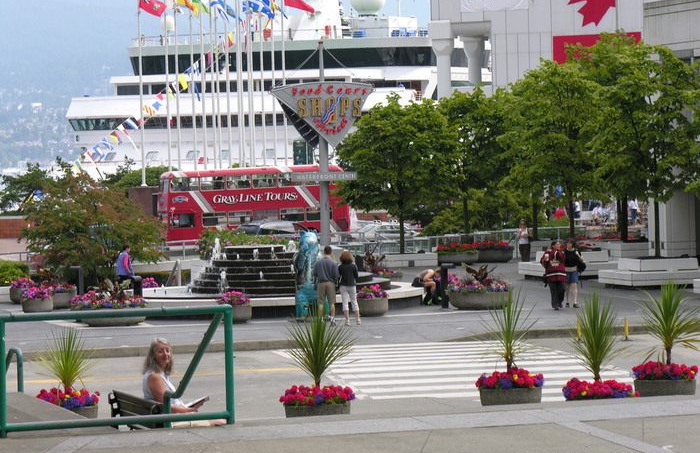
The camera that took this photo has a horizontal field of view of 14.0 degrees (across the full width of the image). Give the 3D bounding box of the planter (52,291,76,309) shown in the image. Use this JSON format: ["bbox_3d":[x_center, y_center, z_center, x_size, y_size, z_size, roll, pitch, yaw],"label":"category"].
[{"bbox_3d":[-7.479,1.902,74.300,0.780,0.450,0.780,-1,2,0],"label":"planter"}]

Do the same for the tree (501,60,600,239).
[{"bbox_3d":[6.281,-2.253,88.000,3.500,5.800,3.500,-2,1,0],"label":"tree"}]

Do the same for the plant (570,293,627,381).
[{"bbox_3d":[2.824,1.250,32.400,0.700,1.000,0.700,-2,1,0],"label":"plant"}]

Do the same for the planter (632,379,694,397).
[{"bbox_3d":[3.773,2.039,34.100,0.750,0.420,0.750,-2,1,0],"label":"planter"}]

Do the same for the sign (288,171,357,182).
[{"bbox_3d":[-0.667,-1.316,75.500,1.780,0.230,0.220,-2,1,-22],"label":"sign"}]

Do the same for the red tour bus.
[{"bbox_3d":[-5.001,-0.906,147.600,9.600,4.150,2.500,-3,1,-16],"label":"red tour bus"}]

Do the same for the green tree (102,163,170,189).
[{"bbox_3d":[-12.819,-2.715,172.000,4.200,2.400,3.600,-2,1,0],"label":"green tree"}]

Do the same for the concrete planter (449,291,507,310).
[{"bbox_3d":[3.152,1.788,68.600,1.510,0.460,1.480,-2,1,0],"label":"concrete planter"}]

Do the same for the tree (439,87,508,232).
[{"bbox_3d":[4.281,-2.095,103.000,4.000,6.000,4.000,-1,2,0],"label":"tree"}]

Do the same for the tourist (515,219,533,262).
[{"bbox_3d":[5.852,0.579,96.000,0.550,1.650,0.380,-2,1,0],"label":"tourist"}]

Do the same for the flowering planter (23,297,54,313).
[{"bbox_3d":[-7.819,1.968,71.500,0.790,0.420,0.790,-2,1,0],"label":"flowering planter"}]

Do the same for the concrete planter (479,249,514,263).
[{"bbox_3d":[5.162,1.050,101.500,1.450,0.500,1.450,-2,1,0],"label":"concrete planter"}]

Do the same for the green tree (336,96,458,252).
[{"bbox_3d":[1.733,-1.897,104.000,4.450,5.700,4.400,-2,1,0],"label":"green tree"}]

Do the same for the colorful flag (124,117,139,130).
[{"bbox_3d":[-17.242,-8.128,225.000,1.050,1.000,0.250,-2,1,0],"label":"colorful flag"}]

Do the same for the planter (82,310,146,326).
[{"bbox_3d":[-5.510,2.078,65.600,1.700,0.460,1.660,-2,1,0],"label":"planter"}]

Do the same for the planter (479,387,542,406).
[{"bbox_3d":[1.901,2.116,33.700,0.750,0.420,0.750,-2,1,0],"label":"planter"}]

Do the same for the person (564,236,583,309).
[{"bbox_3d":[5.393,1.129,68.800,0.500,1.680,0.360,-1,1,7],"label":"person"}]

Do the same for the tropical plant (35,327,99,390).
[{"bbox_3d":[-3.022,1.428,30.500,0.720,0.730,0.700,-2,1,0],"label":"tropical plant"}]

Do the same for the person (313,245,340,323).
[{"bbox_3d":[-0.542,1.350,65.800,0.600,1.780,0.380,-2,1,-7],"label":"person"}]

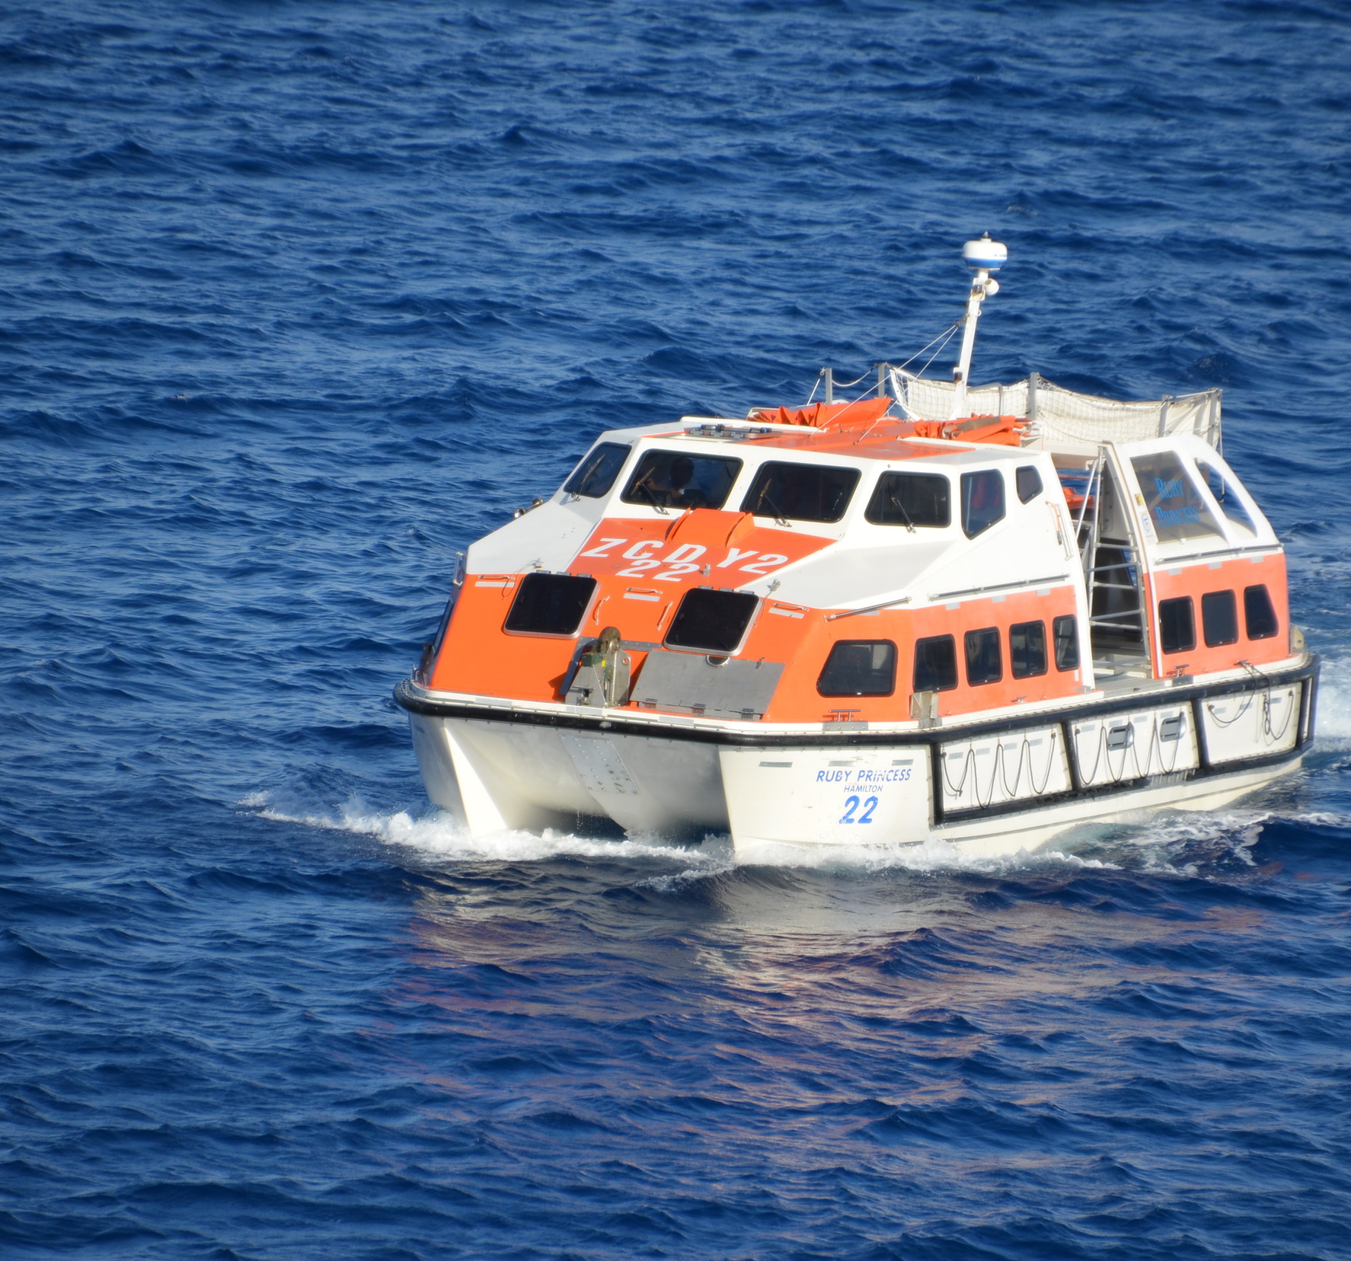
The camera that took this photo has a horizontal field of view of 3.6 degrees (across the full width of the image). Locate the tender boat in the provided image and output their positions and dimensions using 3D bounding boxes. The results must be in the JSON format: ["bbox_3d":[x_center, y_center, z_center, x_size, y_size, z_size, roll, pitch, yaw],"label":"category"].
[{"bbox_3d":[1.318,-0.738,180.623,5.050,4.850,10.850,5,6,22],"label":"tender boat"}]

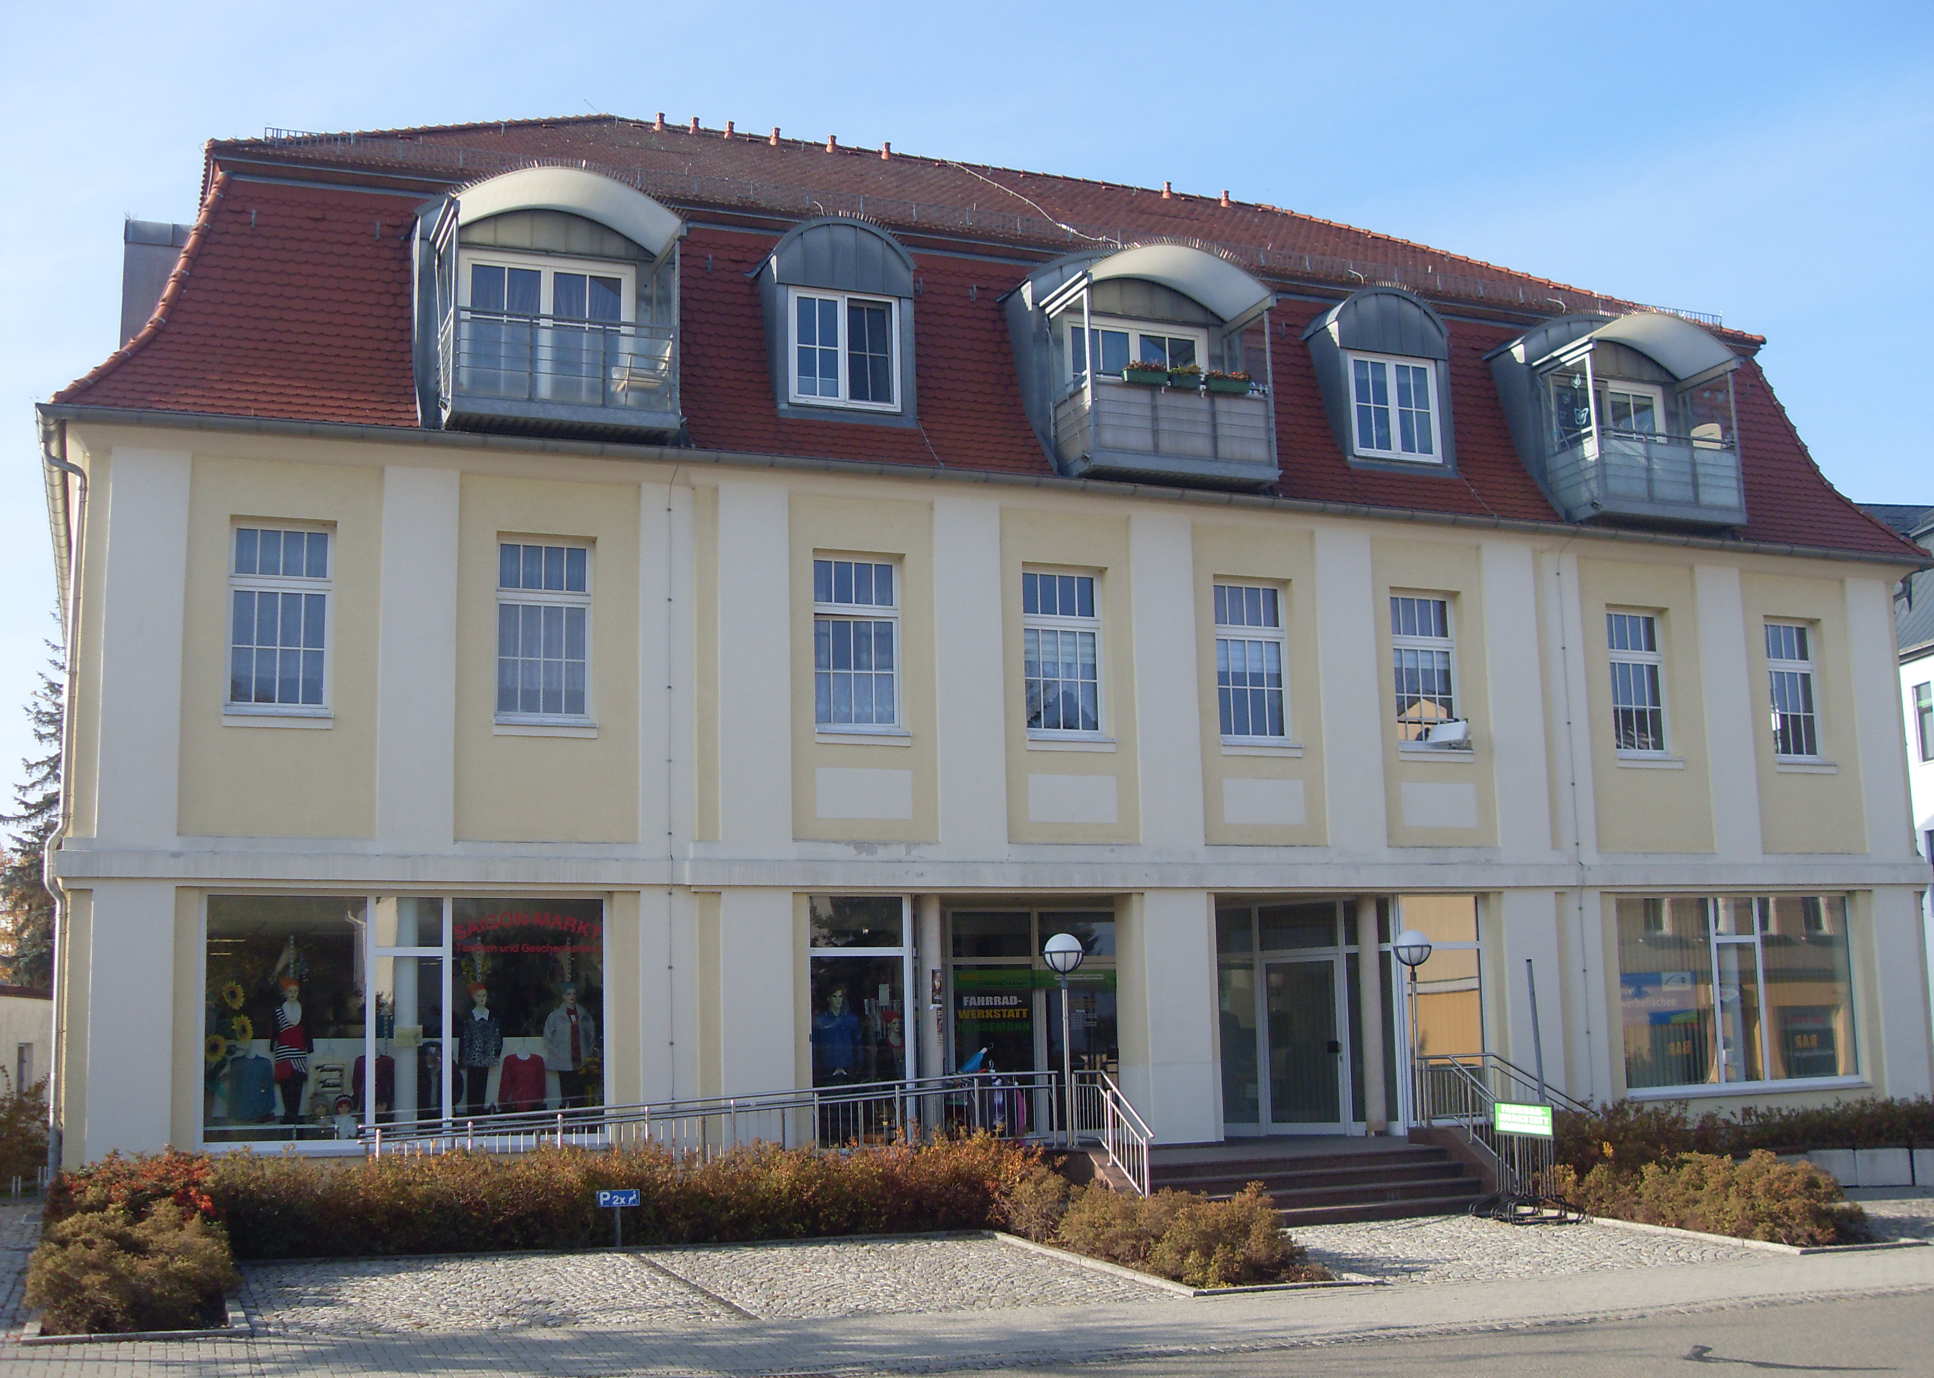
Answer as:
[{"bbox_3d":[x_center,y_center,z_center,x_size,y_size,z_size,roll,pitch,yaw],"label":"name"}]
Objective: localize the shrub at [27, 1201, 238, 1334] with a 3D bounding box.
[{"bbox_3d":[-5.819,4.006,14.504,1.380,0.780,1.700,2,-10,-21],"label":"shrub"}]

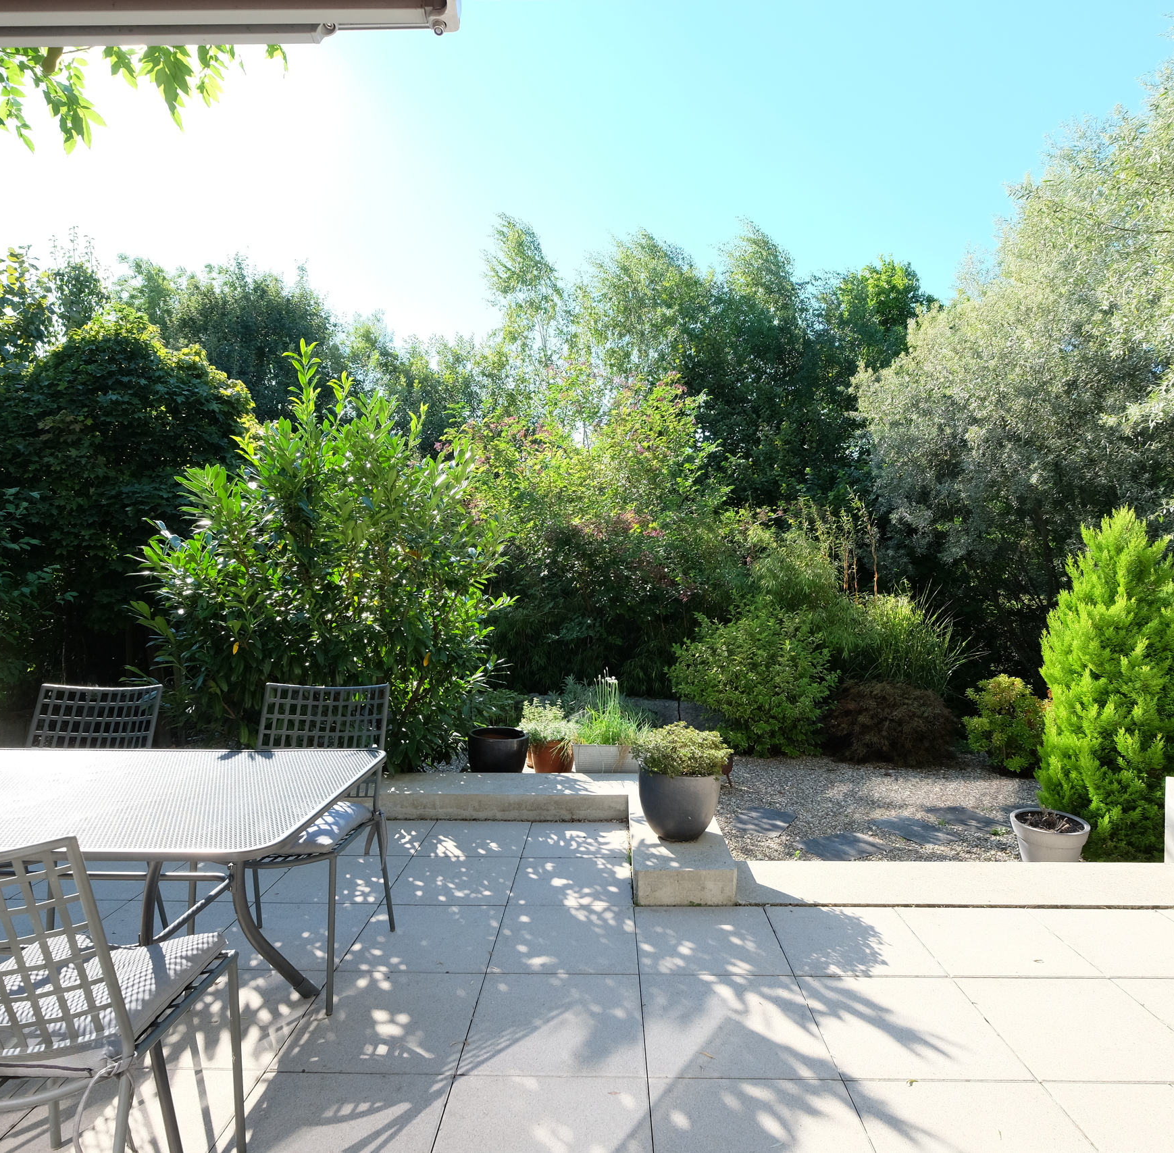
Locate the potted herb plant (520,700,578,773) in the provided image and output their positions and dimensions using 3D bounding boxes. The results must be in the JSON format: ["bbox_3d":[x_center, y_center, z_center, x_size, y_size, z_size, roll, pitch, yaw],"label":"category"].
[{"bbox_3d":[-0.224,1.037,4.484,0.340,0.520,0.320,0,1,0],"label":"potted herb plant"}]

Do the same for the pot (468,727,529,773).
[{"bbox_3d":[-0.545,1.149,4.516,0.370,0.300,0.370,0,1,0],"label":"pot"}]

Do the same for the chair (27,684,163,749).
[{"bbox_3d":[-1.864,0.898,2.552,0.510,0.900,0.630,0,1,1],"label":"chair"}]

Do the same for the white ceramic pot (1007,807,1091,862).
[{"bbox_3d":[2.593,1.431,4.019,0.440,0.340,0.440,7,1,0],"label":"white ceramic pot"}]

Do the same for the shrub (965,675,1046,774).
[{"bbox_3d":[3.688,1.274,6.317,0.740,0.880,0.720,0,1,0],"label":"shrub"}]

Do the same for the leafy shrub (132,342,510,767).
[{"bbox_3d":[-1.796,-0.103,4.849,2.400,2.880,2.100,0,1,0],"label":"leafy shrub"}]

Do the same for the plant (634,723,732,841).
[{"bbox_3d":[0.445,0.929,3.333,0.450,0.510,0.430,0,1,0],"label":"plant"}]

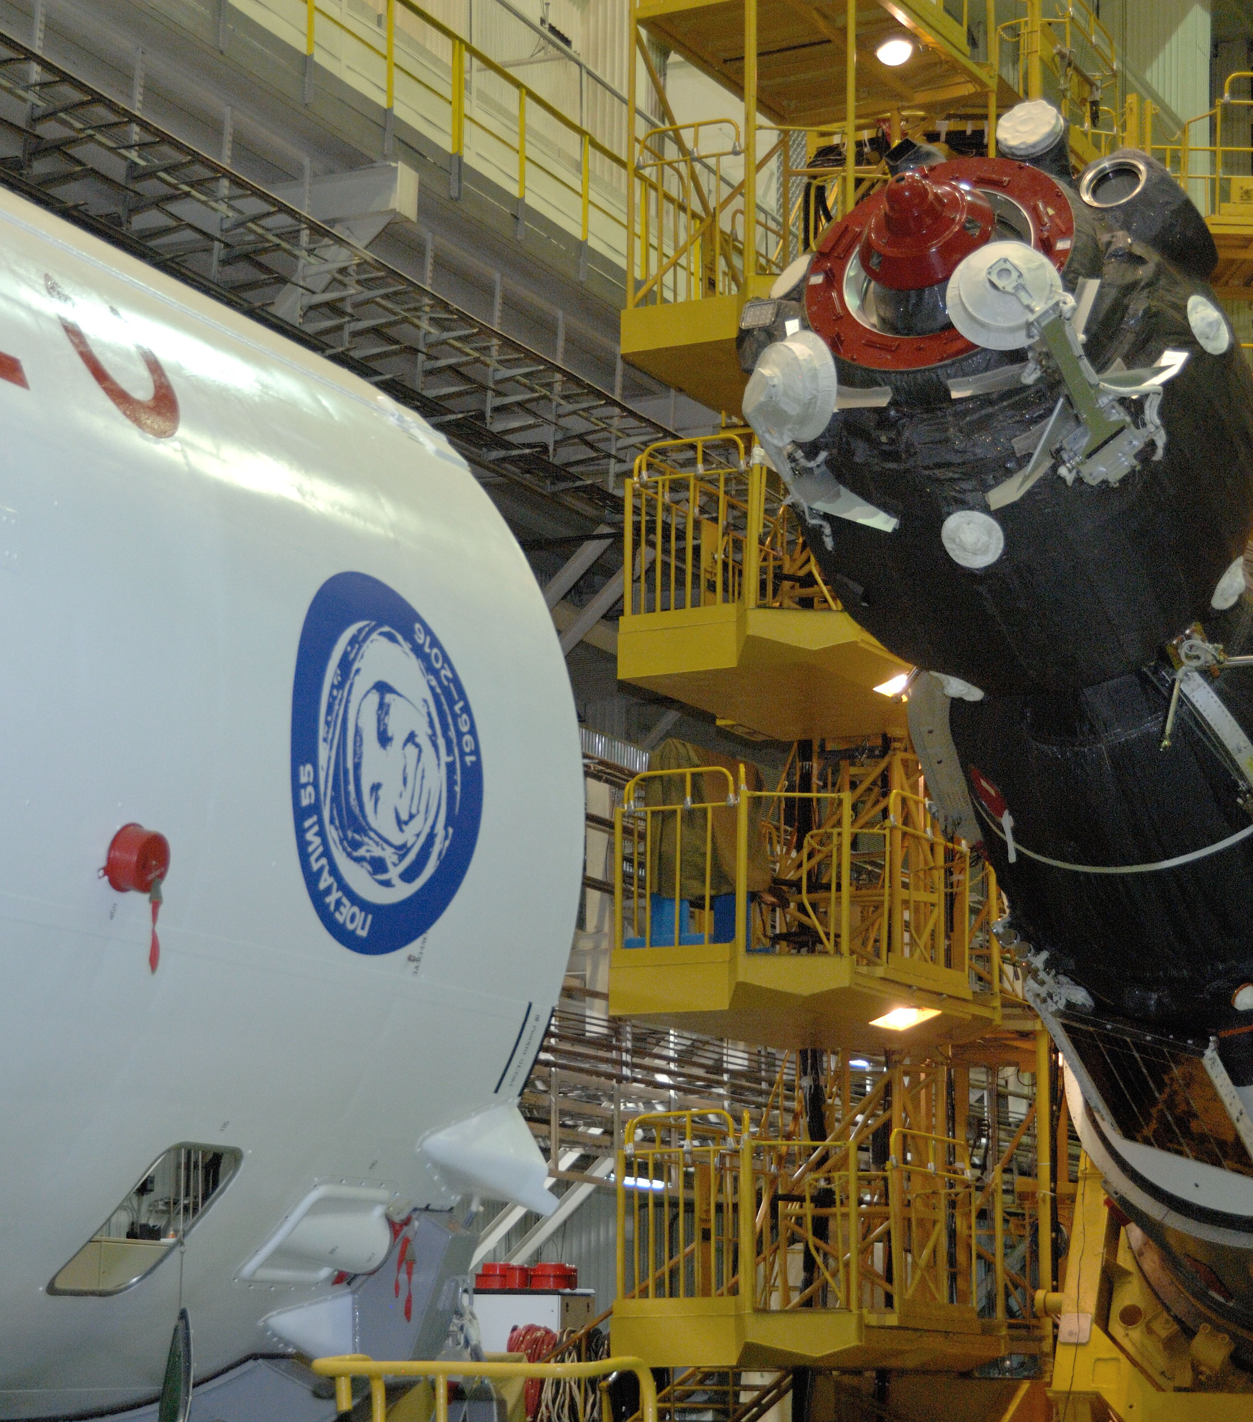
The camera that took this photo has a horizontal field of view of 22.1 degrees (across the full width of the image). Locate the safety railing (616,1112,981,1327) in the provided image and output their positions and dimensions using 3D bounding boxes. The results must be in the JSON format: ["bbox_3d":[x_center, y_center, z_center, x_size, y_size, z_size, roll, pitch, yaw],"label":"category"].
[{"bbox_3d":[1.210,3.350,20.900,1.420,1.250,2.400,-6,-14,32],"label":"safety railing"}]

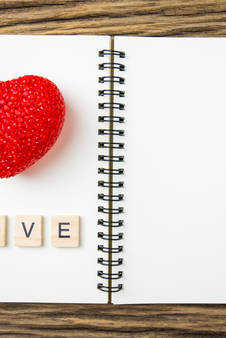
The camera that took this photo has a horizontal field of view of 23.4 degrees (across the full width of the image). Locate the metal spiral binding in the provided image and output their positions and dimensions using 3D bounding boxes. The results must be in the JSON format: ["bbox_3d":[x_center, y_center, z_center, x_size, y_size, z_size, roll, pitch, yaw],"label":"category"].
[{"bbox_3d":[-0.002,0.002,0.358,0.017,0.014,0.158,1,92,0],"label":"metal spiral binding"}]

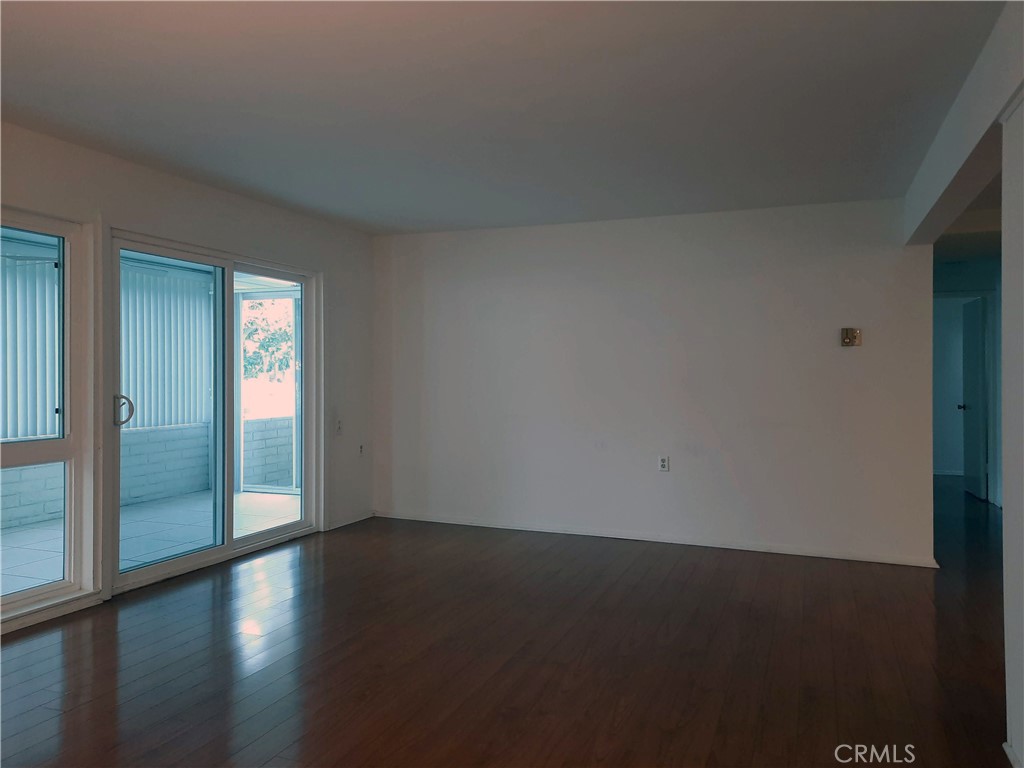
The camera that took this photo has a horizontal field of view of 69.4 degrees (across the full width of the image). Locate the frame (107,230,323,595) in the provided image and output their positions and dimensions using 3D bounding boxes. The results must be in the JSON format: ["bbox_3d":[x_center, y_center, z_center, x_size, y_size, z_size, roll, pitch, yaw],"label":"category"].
[{"bbox_3d":[-1.940,0.148,4.989,0.090,1.984,1.791,1,1,22],"label":"frame"}]

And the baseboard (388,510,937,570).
[{"bbox_3d":[0.804,1.156,5.670,4.322,0.060,0.025,1,1,22],"label":"baseboard"}]

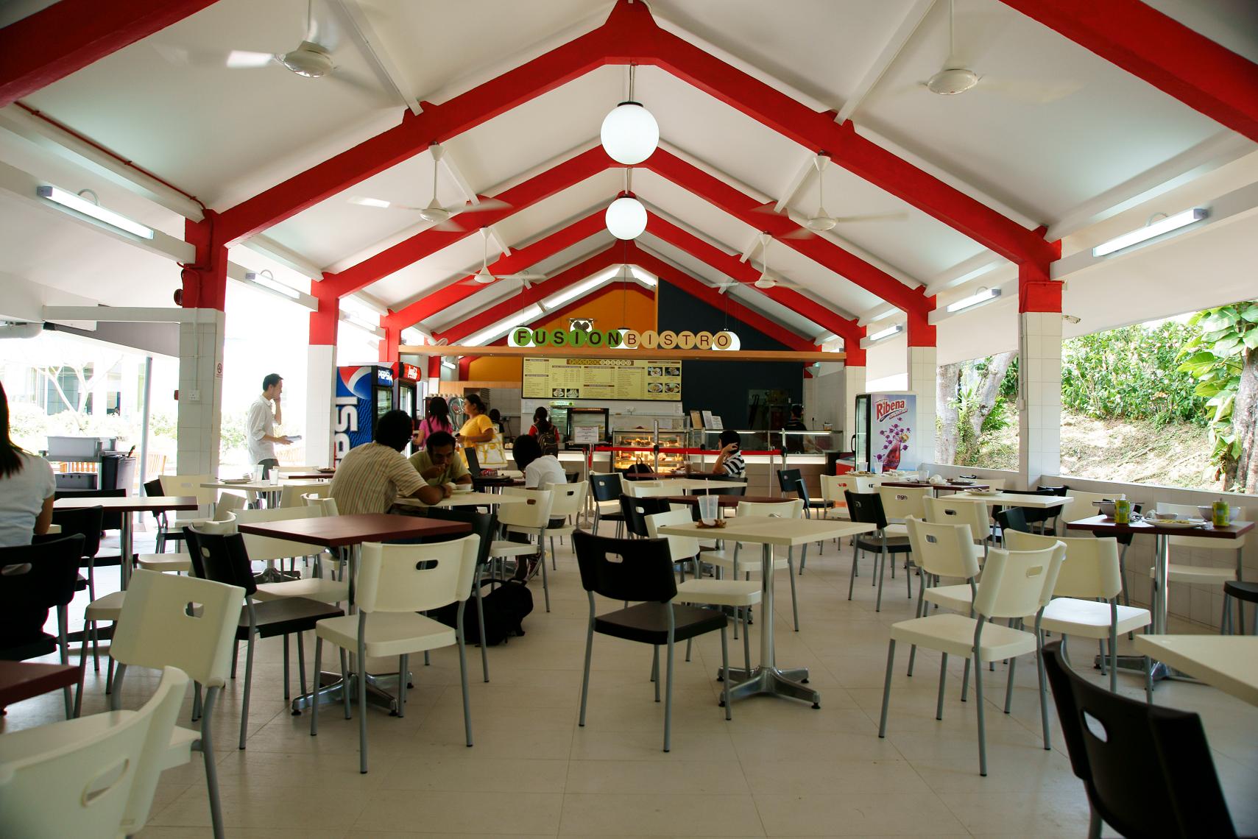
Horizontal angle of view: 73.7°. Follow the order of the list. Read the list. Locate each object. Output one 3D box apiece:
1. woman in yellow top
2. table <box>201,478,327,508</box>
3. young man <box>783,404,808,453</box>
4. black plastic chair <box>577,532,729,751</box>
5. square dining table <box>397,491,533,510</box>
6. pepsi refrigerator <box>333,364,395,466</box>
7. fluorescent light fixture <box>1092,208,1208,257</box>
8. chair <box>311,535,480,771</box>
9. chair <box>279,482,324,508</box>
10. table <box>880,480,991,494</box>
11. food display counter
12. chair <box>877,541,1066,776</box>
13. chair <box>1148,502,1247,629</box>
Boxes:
[{"bbox_3d":[-1.735,0.510,9.479,0.420,1.580,0.480,1,-1,-15],"label":"woman in yellow top"},{"bbox_3d":[-2.690,0.865,6.309,0.707,0.758,0.707,0,-1,31],"label":"table"},{"bbox_3d":[3.005,0.597,15.217,0.360,1.726,0.500,2,-1,-40],"label":"young man"},{"bbox_3d":[0.110,0.829,3.367,0.465,0.788,0.515,0,-1,41],"label":"black plastic chair"},{"bbox_3d":[-1.092,0.861,5.218,0.700,0.750,0.700,0,-1,41],"label":"square dining table"},{"bbox_3d":[-3.649,0.308,11.404,0.646,2.020,0.636,0,-1,7],"label":"pepsi refrigerator"},{"bbox_3d":[3.611,-1.290,5.901,0.090,0.095,1.240,1,-1,0],"label":"fluorescent light fixture"},{"bbox_3d":[-0.880,0.812,3.133,0.460,0.780,0.530,2,-1,-42],"label":"chair"},{"bbox_3d":[-2.290,0.835,5.922,0.460,0.780,0.510,2,-1,-39],"label":"chair"},{"bbox_3d":[2.681,0.946,7.357,0.700,0.750,0.700,2,-1,-43],"label":"table"},{"bbox_3d":[0.341,0.805,14.322,1.270,1.211,0.760,1,-1,0],"label":"food display counter"},{"bbox_3d":[1.274,0.841,3.178,0.460,0.780,0.510,1,-1,-34],"label":"chair"},{"bbox_3d":[3.163,0.882,4.703,0.465,0.788,0.515,0,-1,25],"label":"chair"}]

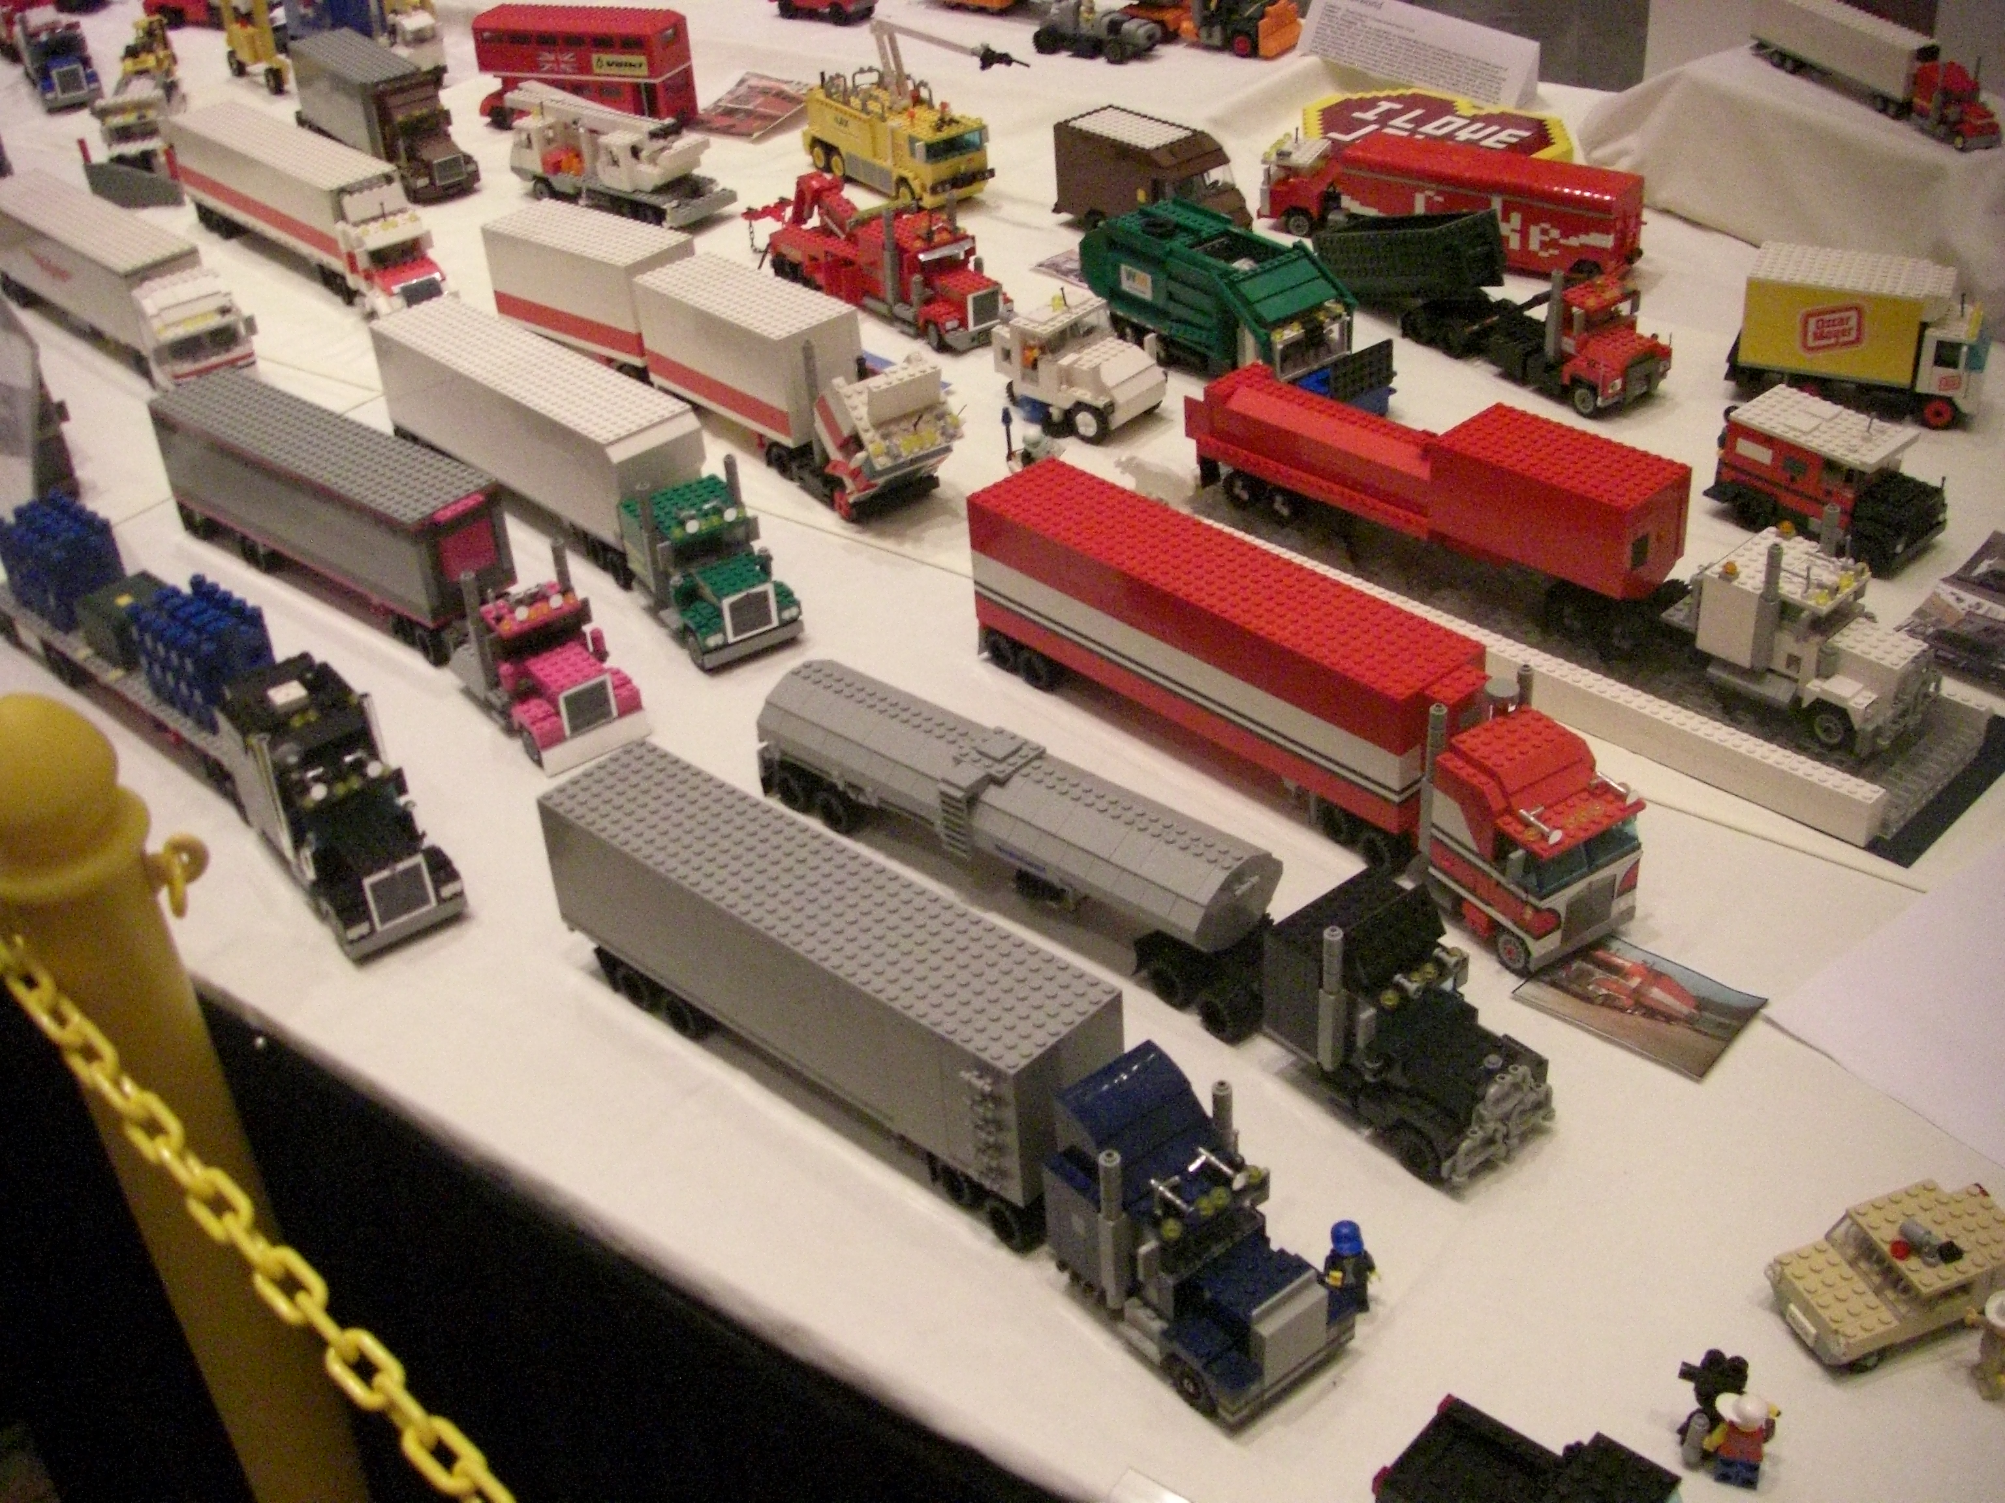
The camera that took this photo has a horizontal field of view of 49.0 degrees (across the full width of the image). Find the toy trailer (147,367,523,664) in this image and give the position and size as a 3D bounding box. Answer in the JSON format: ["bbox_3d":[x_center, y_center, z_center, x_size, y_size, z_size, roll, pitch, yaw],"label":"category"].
[{"bbox_3d":[-0.425,-0.154,1.392,0.305,0.096,0.065,24,43,36],"label":"toy trailer"}]

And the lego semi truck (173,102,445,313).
[{"bbox_3d":[-0.598,-0.471,1.924,0.070,0.111,0.420,-28,40,-31],"label":"lego semi truck"}]

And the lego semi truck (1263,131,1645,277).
[{"bbox_3d":[0.352,-0.439,1.750,0.310,0.076,0.064,19,40,32],"label":"lego semi truck"}]

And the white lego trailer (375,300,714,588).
[{"bbox_3d":[-0.305,-0.208,1.449,0.064,0.103,0.313,-29,41,-32],"label":"white lego trailer"}]

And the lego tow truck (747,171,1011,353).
[{"bbox_3d":[-0.100,-0.400,1.722,0.061,0.101,0.293,-25,38,-28],"label":"lego tow truck"}]

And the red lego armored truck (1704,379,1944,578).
[{"bbox_3d":[0.500,-0.169,1.334,0.070,0.071,0.137,-28,41,-31],"label":"red lego armored truck"}]

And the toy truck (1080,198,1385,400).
[{"bbox_3d":[0.165,-0.323,1.577,0.076,0.097,0.241,-28,40,-31],"label":"toy truck"}]

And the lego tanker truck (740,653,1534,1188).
[{"bbox_3d":[0.057,0.051,1.018,0.452,0.086,0.076,27,45,38],"label":"lego tanker truck"}]

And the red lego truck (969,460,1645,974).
[{"bbox_3d":[0.141,-0.033,1.116,0.076,0.107,0.414,-27,40,-30],"label":"red lego truck"}]

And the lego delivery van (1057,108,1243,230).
[{"bbox_3d":[0.122,-0.463,1.802,0.064,0.089,0.163,-30,41,-34],"label":"lego delivery van"}]

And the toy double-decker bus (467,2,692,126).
[{"bbox_3d":[-0.421,-0.690,2.224,0.222,0.120,0.064,11,37,21],"label":"toy double-decker bus"}]

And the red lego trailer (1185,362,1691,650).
[{"bbox_3d":[0.248,-0.164,1.318,0.064,0.095,0.327,-31,42,-33],"label":"red lego trailer"}]

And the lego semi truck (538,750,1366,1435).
[{"bbox_3d":[-0.034,0.118,0.919,0.080,0.099,0.429,-31,42,-34],"label":"lego semi truck"}]

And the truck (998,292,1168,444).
[{"bbox_3d":[0.054,-0.265,1.500,0.097,0.077,0.065,25,44,36],"label":"truck"}]

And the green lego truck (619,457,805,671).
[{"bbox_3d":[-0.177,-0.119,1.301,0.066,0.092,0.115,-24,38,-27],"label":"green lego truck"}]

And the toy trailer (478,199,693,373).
[{"bbox_3d":[-0.306,-0.344,1.667,0.174,0.112,0.065,24,43,36],"label":"toy trailer"}]

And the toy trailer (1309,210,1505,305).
[{"bbox_3d":[0.299,-0.363,1.624,0.064,0.056,0.123,-24,23,-27],"label":"toy trailer"}]

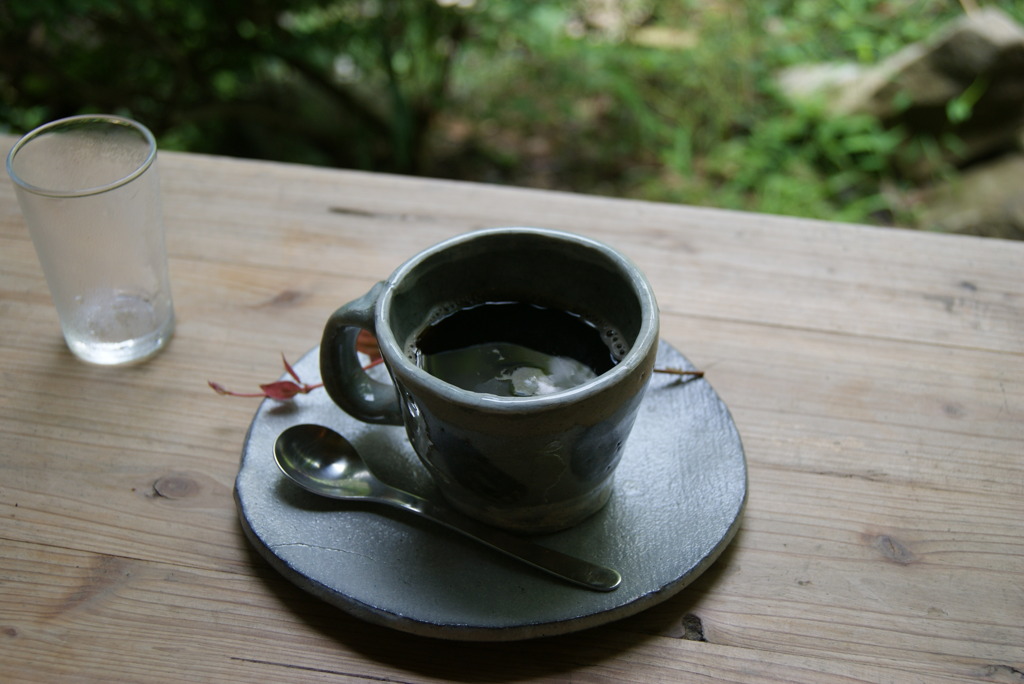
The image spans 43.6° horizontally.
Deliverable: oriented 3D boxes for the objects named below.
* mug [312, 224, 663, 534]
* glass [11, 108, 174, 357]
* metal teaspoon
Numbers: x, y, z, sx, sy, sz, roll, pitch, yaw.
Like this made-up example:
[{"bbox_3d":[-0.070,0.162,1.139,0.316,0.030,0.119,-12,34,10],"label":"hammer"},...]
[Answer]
[{"bbox_3d":[-0.011,0.016,0.472,0.122,0.077,0.097,8,41,6],"label":"mug"},{"bbox_3d":[-0.170,-0.040,0.533,0.057,0.090,0.057,3,41,0],"label":"glass"},{"bbox_3d":[-0.026,0.060,0.466,0.141,0.016,0.031,18,43,17],"label":"metal teaspoon"}]

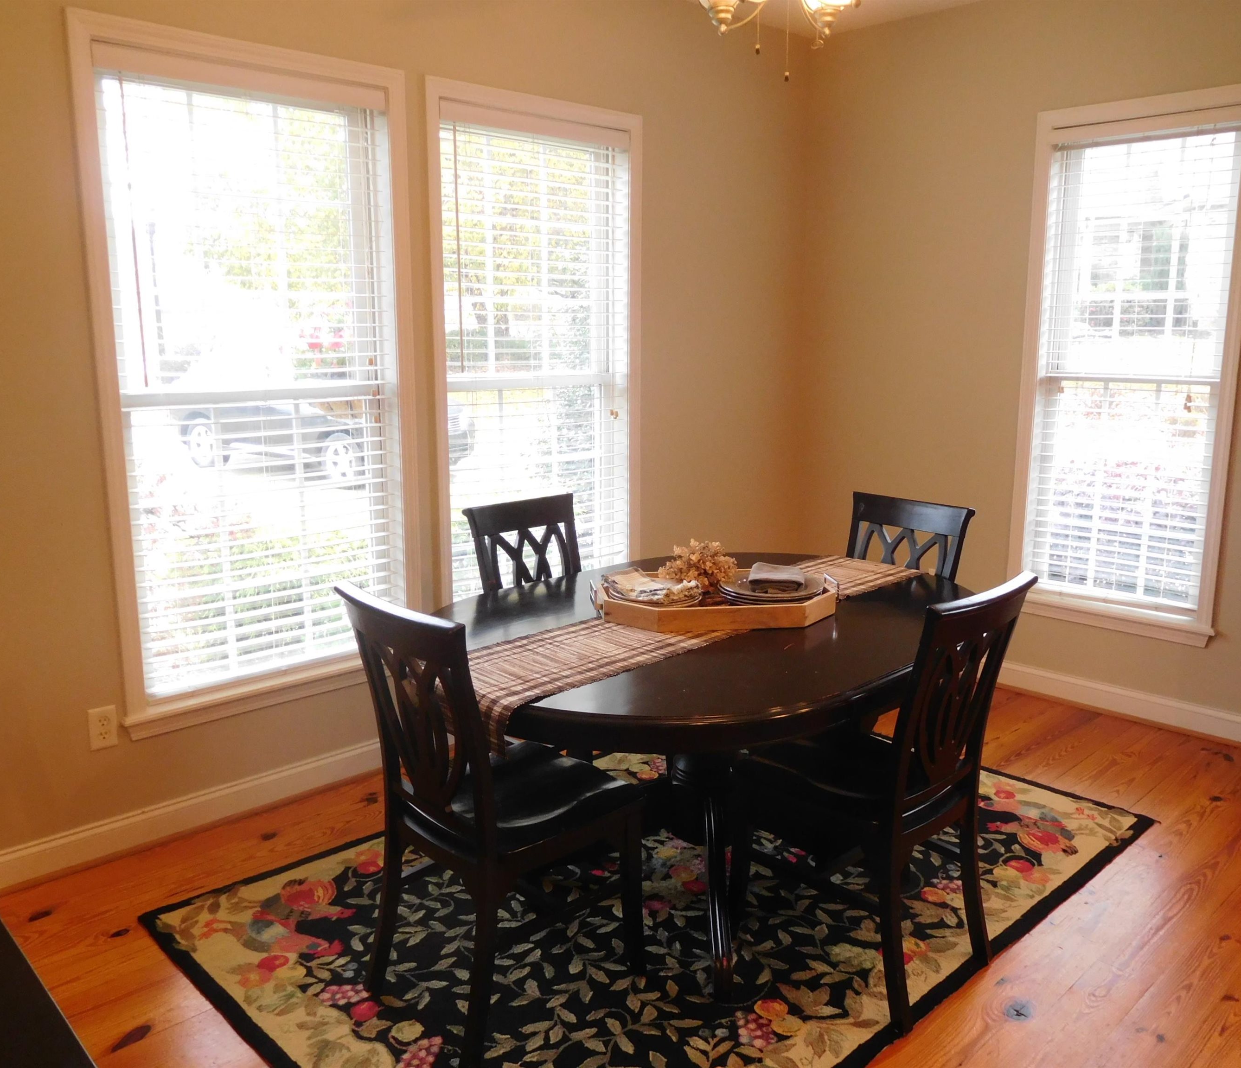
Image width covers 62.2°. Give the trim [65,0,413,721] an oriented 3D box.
[{"bbox_3d":[-1.020,-0.436,3.082,0.992,1.941,0.070,-10,15,-42],"label":"trim"}]

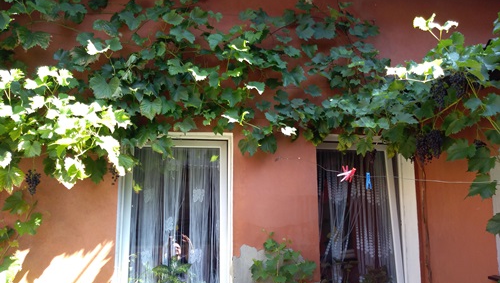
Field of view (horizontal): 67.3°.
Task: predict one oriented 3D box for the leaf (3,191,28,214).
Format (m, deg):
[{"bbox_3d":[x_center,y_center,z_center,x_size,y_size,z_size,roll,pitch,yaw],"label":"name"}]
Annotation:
[{"bbox_3d":[-1.436,0.374,2.300,0.140,0.141,0.060,1,-8,-9],"label":"leaf"}]

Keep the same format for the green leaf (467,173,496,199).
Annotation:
[{"bbox_3d":[1.420,0.270,2.303,0.180,0.164,0.040,-1,-26,6],"label":"green leaf"}]

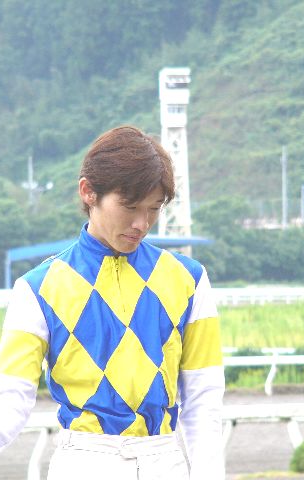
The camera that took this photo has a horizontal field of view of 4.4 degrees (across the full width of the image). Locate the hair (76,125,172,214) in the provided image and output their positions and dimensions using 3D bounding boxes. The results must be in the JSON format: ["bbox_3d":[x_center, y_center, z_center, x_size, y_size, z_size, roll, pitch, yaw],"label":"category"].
[{"bbox_3d":[-0.051,-0.120,7.903,0.177,0.210,0.210,0,25,-36],"label":"hair"}]

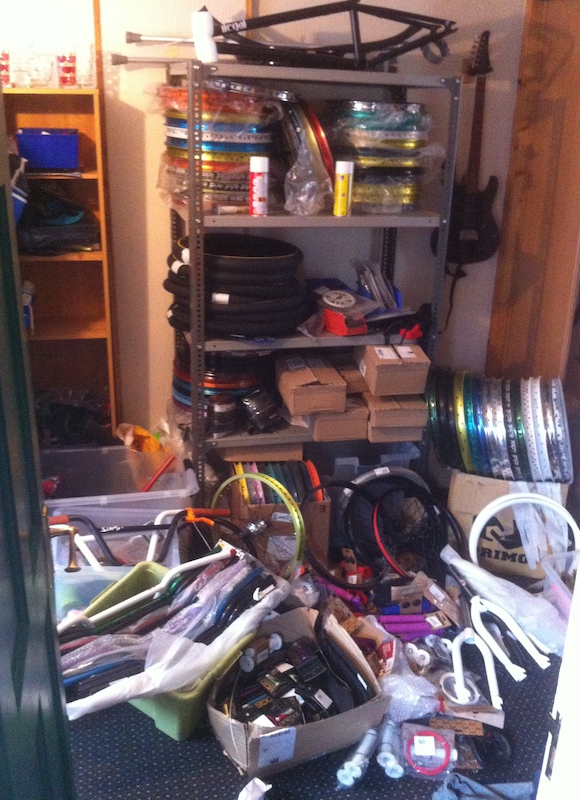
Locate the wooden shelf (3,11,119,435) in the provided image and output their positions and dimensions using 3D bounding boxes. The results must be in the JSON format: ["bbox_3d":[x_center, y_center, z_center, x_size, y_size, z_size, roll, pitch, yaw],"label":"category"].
[{"bbox_3d":[-0.875,-0.342,2.974,0.410,2.000,0.230,-1,19,-9],"label":"wooden shelf"}]

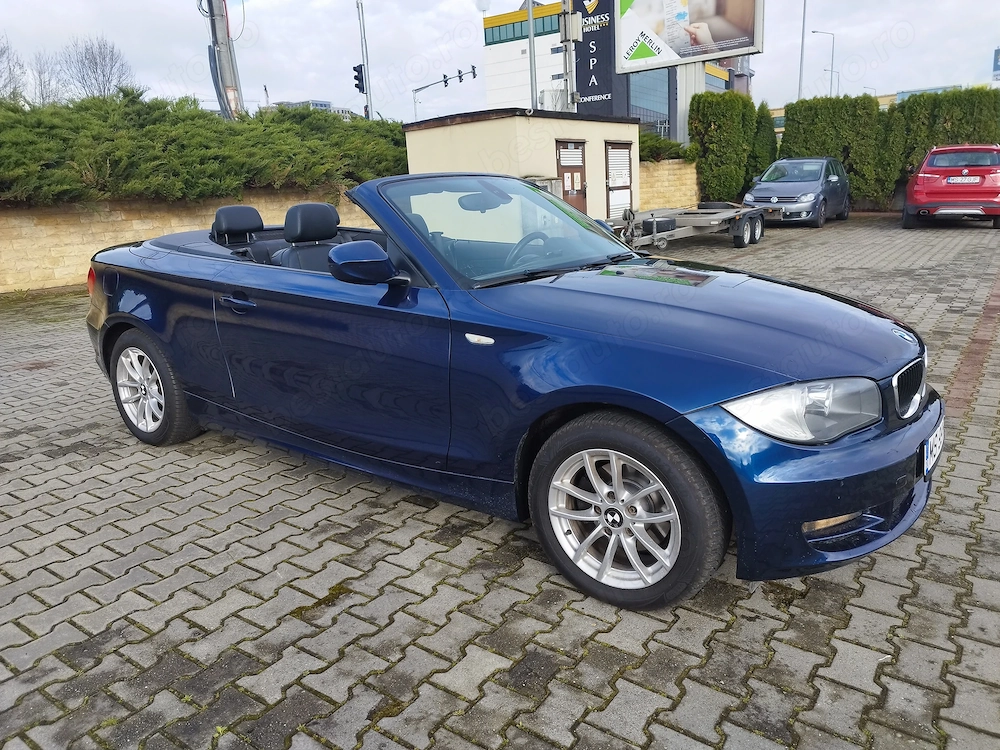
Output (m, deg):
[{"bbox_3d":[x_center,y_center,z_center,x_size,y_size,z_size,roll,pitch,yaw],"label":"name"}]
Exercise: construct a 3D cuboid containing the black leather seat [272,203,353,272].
[{"bbox_3d":[-0.621,-0.304,3.284,0.750,0.950,0.520,10,19,34],"label":"black leather seat"}]

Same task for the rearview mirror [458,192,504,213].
[{"bbox_3d":[-0.081,-0.782,3.242,0.235,0.080,0.060,-14,18,-41],"label":"rearview mirror"}]

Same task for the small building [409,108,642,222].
[{"bbox_3d":[0.605,-3.512,13.904,2.550,2.500,4.070,8,17,38],"label":"small building"}]

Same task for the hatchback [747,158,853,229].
[{"bbox_3d":[7.360,-4.450,17.620,1.760,1.580,4.200,8,18,36],"label":"hatchback"}]

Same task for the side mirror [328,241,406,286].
[{"bbox_3d":[-0.454,-0.381,2.471,0.170,0.155,0.230,10,19,34],"label":"side mirror"}]

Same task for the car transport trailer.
[{"bbox_3d":[3.400,-2.780,13.500,2.250,0.850,5.300,7,17,33],"label":"car transport trailer"}]

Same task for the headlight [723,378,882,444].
[{"bbox_3d":[0.847,0.094,1.991,0.340,0.170,0.370,10,19,34],"label":"headlight"}]

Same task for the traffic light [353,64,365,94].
[{"bbox_3d":[-4.506,-9.411,23.000,0.360,0.880,0.290,-4,13,-8],"label":"traffic light"}]

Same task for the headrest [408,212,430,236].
[{"bbox_3d":[-0.488,-0.811,3.994,0.130,0.190,0.260,8,17,35],"label":"headrest"}]

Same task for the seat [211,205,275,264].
[{"bbox_3d":[-1.155,-0.429,3.671,0.660,0.850,0.500,10,19,34],"label":"seat"}]

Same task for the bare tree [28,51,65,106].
[{"bbox_3d":[-26.130,-13.795,43.299,3.000,10.490,3.000,-3,14,0],"label":"bare tree"}]

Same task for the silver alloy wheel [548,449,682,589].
[{"bbox_3d":[0.378,0.427,2.249,0.445,0.445,0.180,10,17,34],"label":"silver alloy wheel"}]

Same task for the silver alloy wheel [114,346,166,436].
[{"bbox_3d":[-1.792,0.065,3.744,0.445,0.445,0.180,10,17,34],"label":"silver alloy wheel"}]

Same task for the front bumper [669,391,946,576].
[{"bbox_3d":[1.216,0.204,2.543,0.600,0.520,1.730,10,17,34],"label":"front bumper"}]

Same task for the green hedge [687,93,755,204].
[{"bbox_3d":[5.299,-5.098,17.200,1.400,3.100,1.200,5,15,30],"label":"green hedge"}]

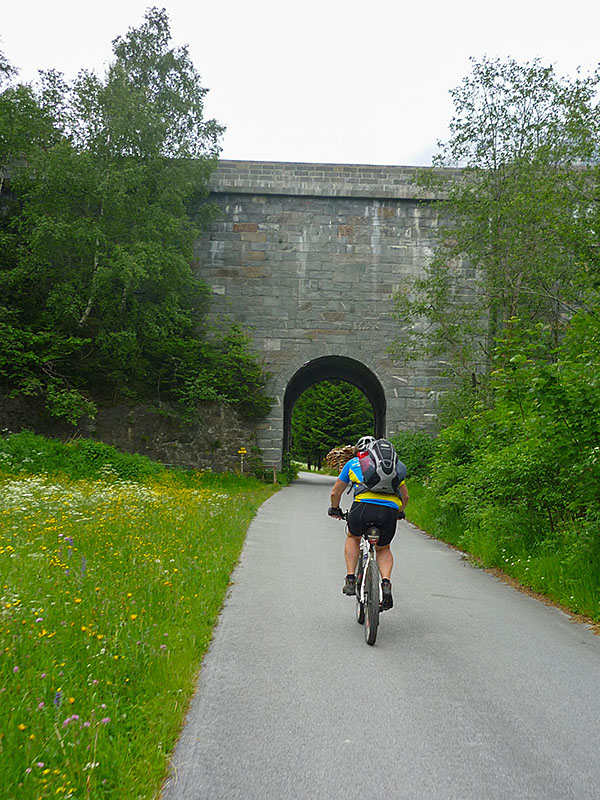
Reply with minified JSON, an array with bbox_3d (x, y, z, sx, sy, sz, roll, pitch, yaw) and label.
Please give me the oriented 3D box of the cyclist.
[{"bbox_3d":[0.570,1.010,6.850,0.670,1.420,0.850,0,-5,-2],"label":"cyclist"}]

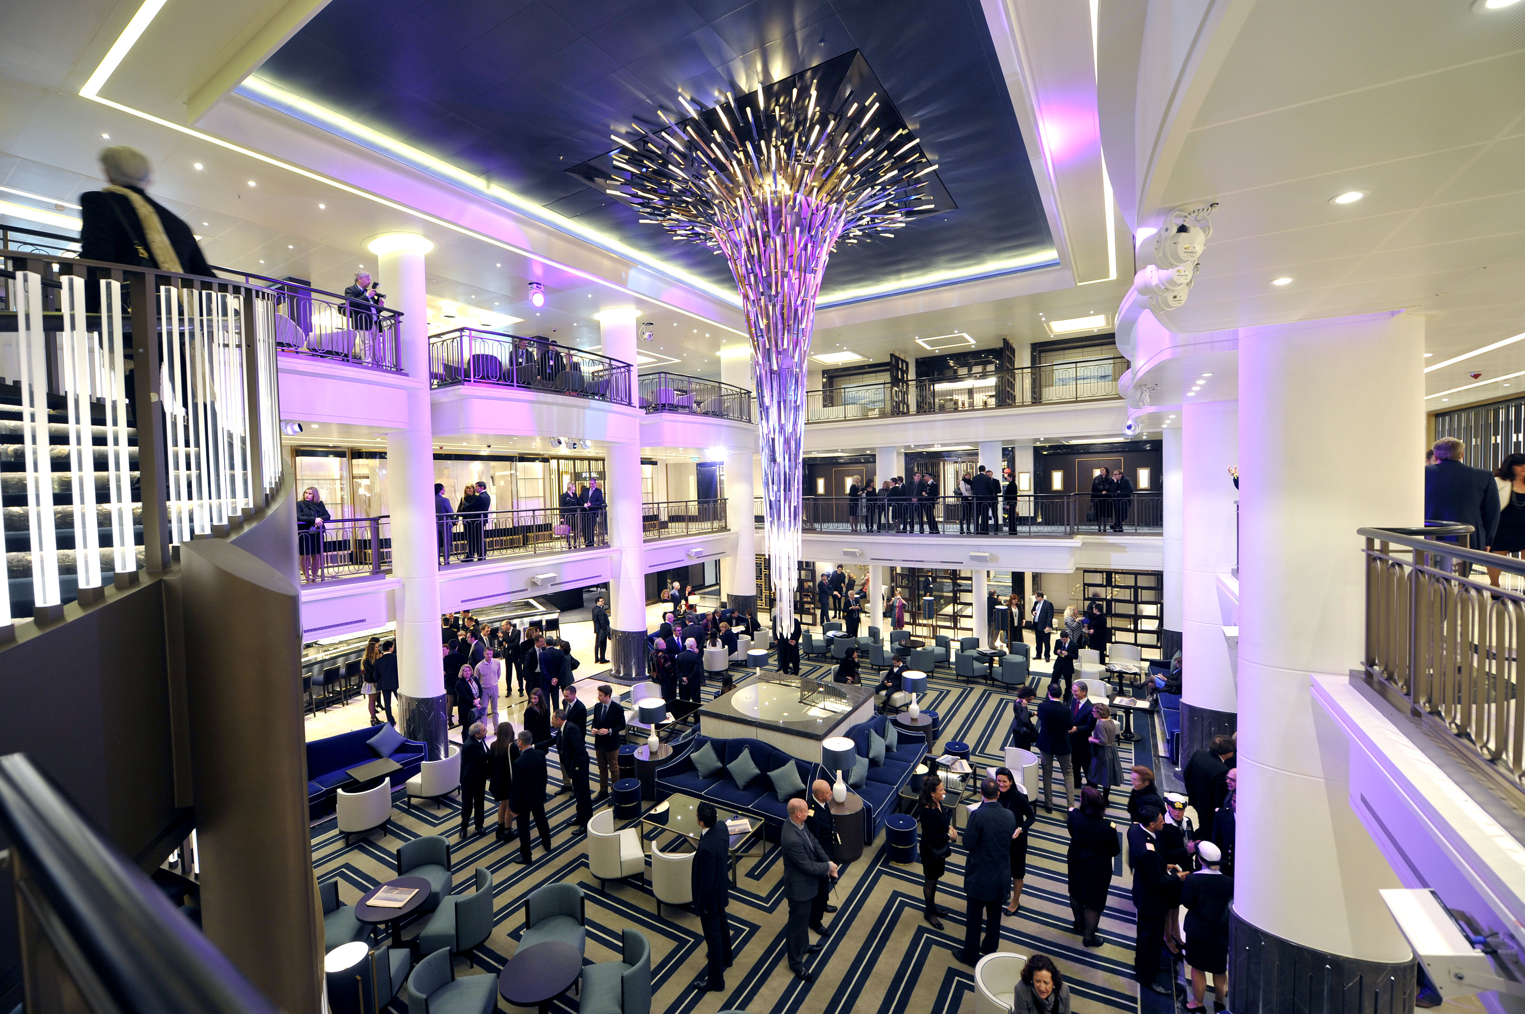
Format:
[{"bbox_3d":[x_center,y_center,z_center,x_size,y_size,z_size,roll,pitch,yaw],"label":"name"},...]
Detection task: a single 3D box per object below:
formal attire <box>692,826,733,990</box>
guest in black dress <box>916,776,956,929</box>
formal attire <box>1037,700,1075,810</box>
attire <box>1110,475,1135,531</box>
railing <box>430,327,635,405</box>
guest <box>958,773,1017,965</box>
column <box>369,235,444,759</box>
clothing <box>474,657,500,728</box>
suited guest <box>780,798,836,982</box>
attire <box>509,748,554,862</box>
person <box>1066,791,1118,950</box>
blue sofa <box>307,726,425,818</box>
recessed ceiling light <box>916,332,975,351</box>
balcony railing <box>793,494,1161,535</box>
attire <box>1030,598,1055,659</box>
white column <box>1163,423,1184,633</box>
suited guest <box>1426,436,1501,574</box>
[{"bbox_3d":[-0.526,4.042,6.060,0.370,1.620,0.500,0,2,31],"label":"formal attire"},{"bbox_3d":[1.992,3.925,6.799,0.380,1.690,0.460,0,2,30],"label":"guest in black dress"},{"bbox_3d":[4.421,3.689,8.898,0.540,1.680,0.340,0,2,32],"label":"formal attire"},{"bbox_3d":[9.591,-0.093,15.774,0.550,1.480,0.520,-3,3,-41],"label":"attire"},{"bbox_3d":[-5.029,-3.024,13.757,1.780,1.100,4.650,0,2,32],"label":"railing"},{"bbox_3d":[2.201,3.622,5.929,0.580,1.850,0.420,-1,2,14],"label":"guest"},{"bbox_3d":[-6.265,-0.075,10.761,1.050,9.250,0.650,0,2,32],"label":"column"},{"bbox_3d":[-5.707,3.864,12.321,0.530,1.470,0.330,-3,2,-27],"label":"clothing"},{"bbox_3d":[0.456,3.850,6.073,0.420,1.780,0.520,-1,2,12],"label":"suited guest"},{"bbox_3d":[-3.152,4.014,8.110,0.560,1.470,0.420,-3,2,-37],"label":"attire"},{"bbox_3d":[3.565,3.822,6.411,0.360,1.660,0.520,-3,2,-40],"label":"person"},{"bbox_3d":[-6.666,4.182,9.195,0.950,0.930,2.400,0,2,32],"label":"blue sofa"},{"bbox_3d":[6.379,-5.743,20.511,1.630,0.080,1.550,0,2,32],"label":"recessed ceiling light"},{"bbox_3d":[5.131,0.241,16.049,9.650,1.100,0.600,0,2,32],"label":"balcony railing"},{"bbox_3d":[7.668,3.285,16.266,0.400,1.820,0.560,-2,2,-28],"label":"attire"},{"bbox_3d":[10.071,0.863,13.989,0.980,5.450,0.980,0,2,32],"label":"white column"},{"bbox_3d":[6.389,0.229,5.520,0.340,1.780,0.560,-3,3,-44],"label":"suited guest"}]

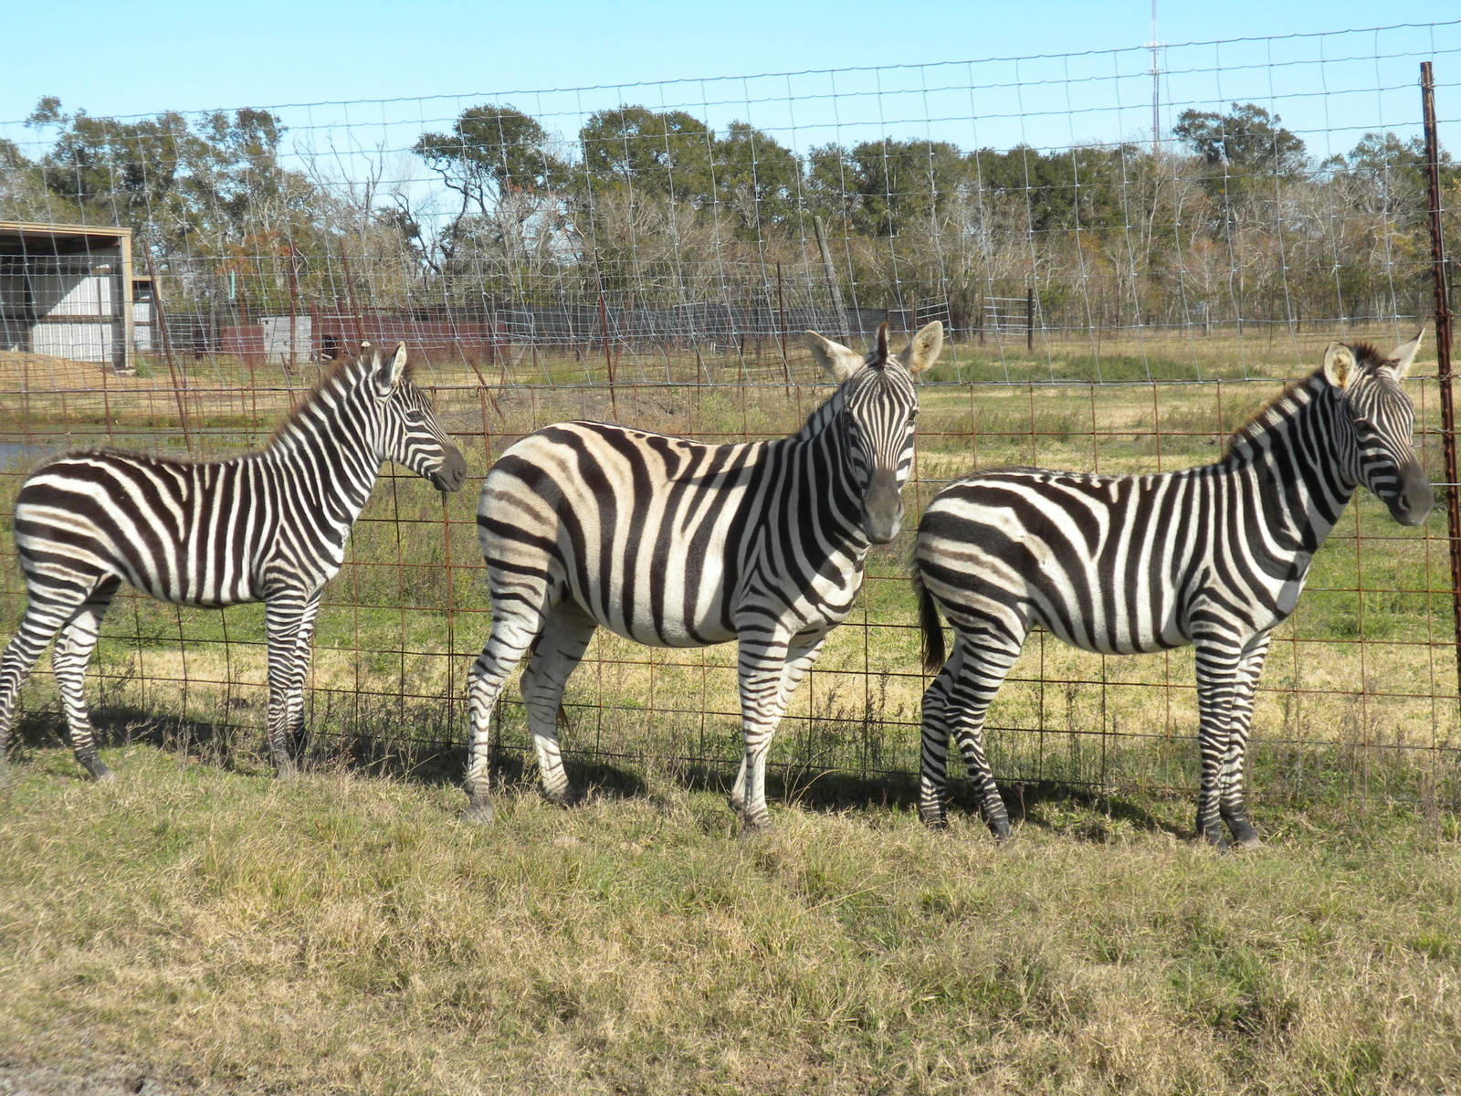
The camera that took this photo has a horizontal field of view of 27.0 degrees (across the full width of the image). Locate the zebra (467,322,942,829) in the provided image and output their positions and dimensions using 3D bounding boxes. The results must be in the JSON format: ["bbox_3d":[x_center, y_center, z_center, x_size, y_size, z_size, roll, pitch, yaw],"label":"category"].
[{"bbox_3d":[-0.096,0.071,9.241,1.561,1.510,0.561,1,5,27],"label":"zebra"}]

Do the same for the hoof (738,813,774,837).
[{"bbox_3d":[0.077,0.830,9.109,0.117,0.073,0.092,1,5,28],"label":"hoof"}]

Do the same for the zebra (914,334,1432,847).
[{"bbox_3d":[1.239,0.090,8.670,1.479,1.448,0.439,1,5,26],"label":"zebra"}]

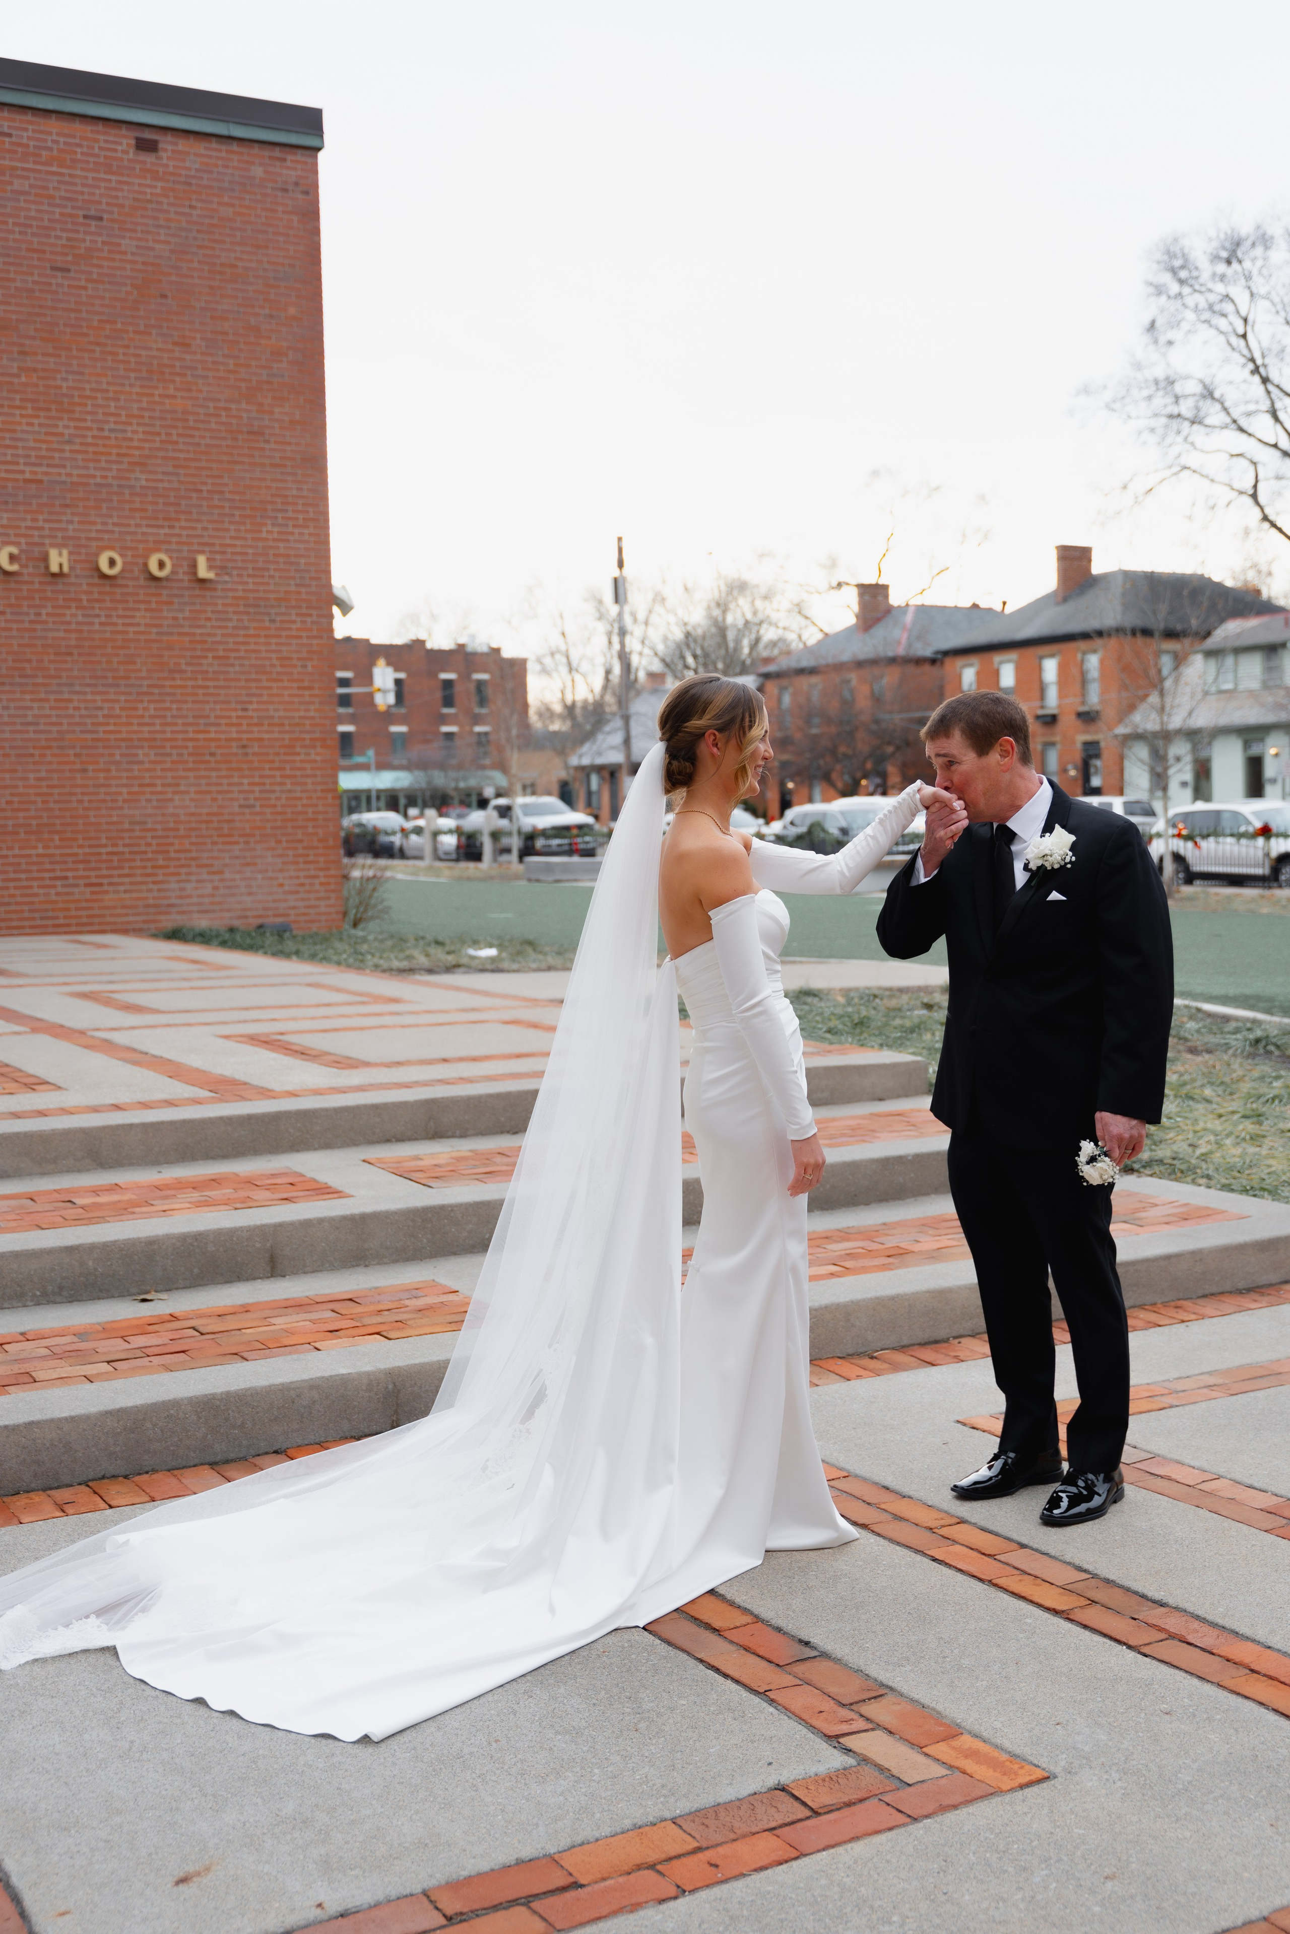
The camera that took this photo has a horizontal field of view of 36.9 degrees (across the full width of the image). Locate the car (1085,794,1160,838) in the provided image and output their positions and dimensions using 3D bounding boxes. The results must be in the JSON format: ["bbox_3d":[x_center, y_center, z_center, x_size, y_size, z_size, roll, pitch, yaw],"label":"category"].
[{"bbox_3d":[11.762,-3.681,51.890,1.850,1.800,4.700,-4,5,-34],"label":"car"}]

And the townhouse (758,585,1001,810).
[{"bbox_3d":[11.822,-9.663,73.298,13.000,10.200,8.400,-4,5,-34],"label":"townhouse"}]

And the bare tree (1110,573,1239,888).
[{"bbox_3d":[9.246,-4.126,33.797,2.200,5.600,2.200,-1,4,0],"label":"bare tree"}]

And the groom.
[{"bbox_3d":[0.836,0.288,4.230,0.450,1.755,0.590,-4,5,-32],"label":"groom"}]

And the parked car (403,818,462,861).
[{"bbox_3d":[-6.583,-4.215,62.852,1.800,1.470,4.500,-4,5,-28],"label":"parked car"}]

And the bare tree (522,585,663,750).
[{"bbox_3d":[-2.499,-11.875,91.350,6.600,12.300,6.600,-1,4,0],"label":"bare tree"}]

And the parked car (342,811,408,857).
[{"bbox_3d":[-9.119,-4.641,67.830,1.850,1.620,4.600,-4,5,-30],"label":"parked car"}]

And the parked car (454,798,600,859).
[{"bbox_3d":[-3.436,-4.151,57.847,2.030,1.950,5.700,-4,5,-29],"label":"parked car"}]

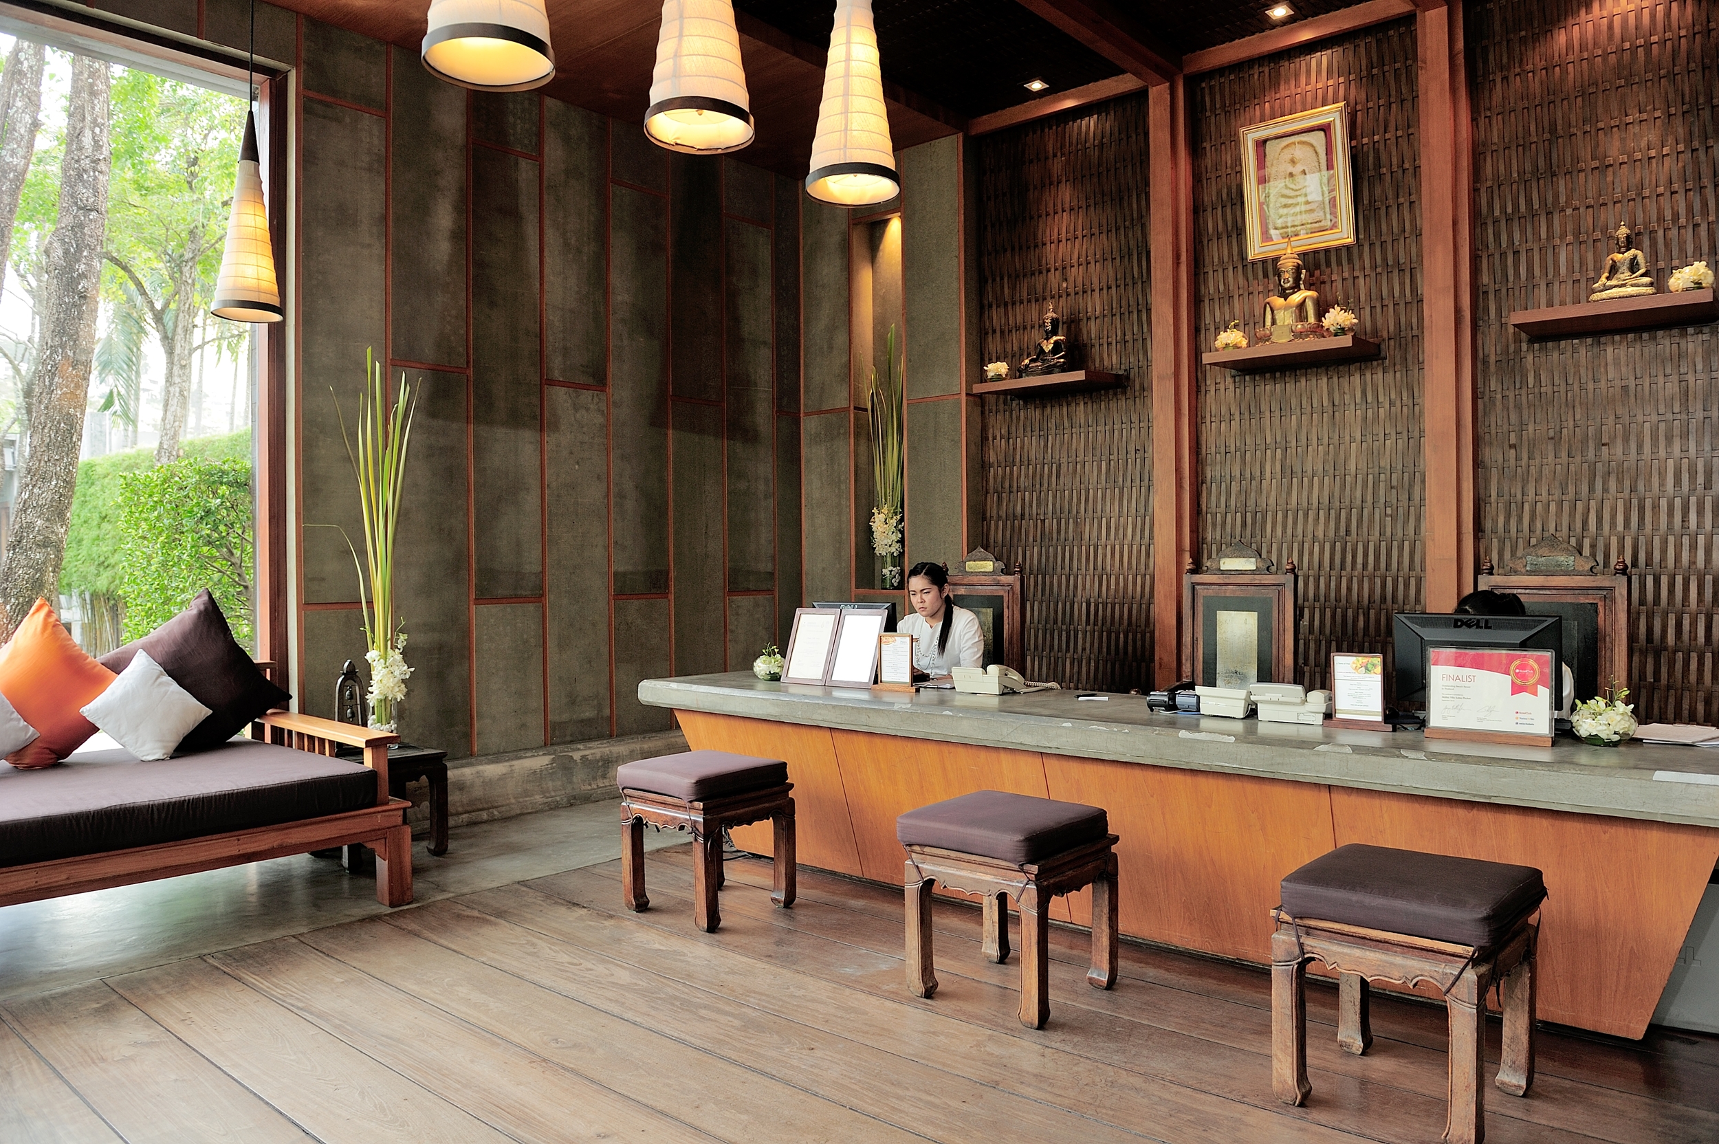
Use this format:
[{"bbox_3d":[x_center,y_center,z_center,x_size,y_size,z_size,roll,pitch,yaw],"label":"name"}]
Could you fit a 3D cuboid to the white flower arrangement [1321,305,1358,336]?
[{"bbox_3d":[2.121,-1.109,5.052,0.145,0.122,0.145,0,1,39],"label":"white flower arrangement"}]

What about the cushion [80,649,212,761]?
[{"bbox_3d":[-2.635,0.506,4.247,0.305,0.305,0.120,42,-41,-13],"label":"cushion"}]

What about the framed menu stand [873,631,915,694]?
[{"bbox_3d":[0.143,0.347,4.377,0.180,0.214,0.050,0,1,34],"label":"framed menu stand"}]

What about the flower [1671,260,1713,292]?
[{"bbox_3d":[3.090,-1.096,4.254,0.137,0.105,0.137,0,1,39],"label":"flower"}]

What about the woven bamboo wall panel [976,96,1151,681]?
[{"bbox_3d":[1.159,-0.674,6.337,1.119,3.654,0.050,0,1,40],"label":"woven bamboo wall panel"}]

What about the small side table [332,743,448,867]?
[{"bbox_3d":[-1.995,0.963,4.714,0.417,0.432,0.442,0,1,40],"label":"small side table"}]

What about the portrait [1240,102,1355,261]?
[{"bbox_3d":[2.079,-1.841,5.438,0.506,0.663,0.040,0,8,40],"label":"portrait"}]

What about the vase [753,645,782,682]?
[{"bbox_3d":[-0.376,0.376,4.812,0.136,0.157,0.136,0,0,0],"label":"vase"}]

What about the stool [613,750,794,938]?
[{"bbox_3d":[-0.534,0.925,4.015,0.423,0.508,0.429,0,1,40],"label":"stool"}]

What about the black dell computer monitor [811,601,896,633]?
[{"bbox_3d":[-0.013,0.294,4.882,0.440,0.324,0.170,0,1,37],"label":"black dell computer monitor"}]

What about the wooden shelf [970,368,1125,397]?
[{"bbox_3d":[1.011,-0.992,6.161,0.681,0.045,0.429,0,1,40],"label":"wooden shelf"}]

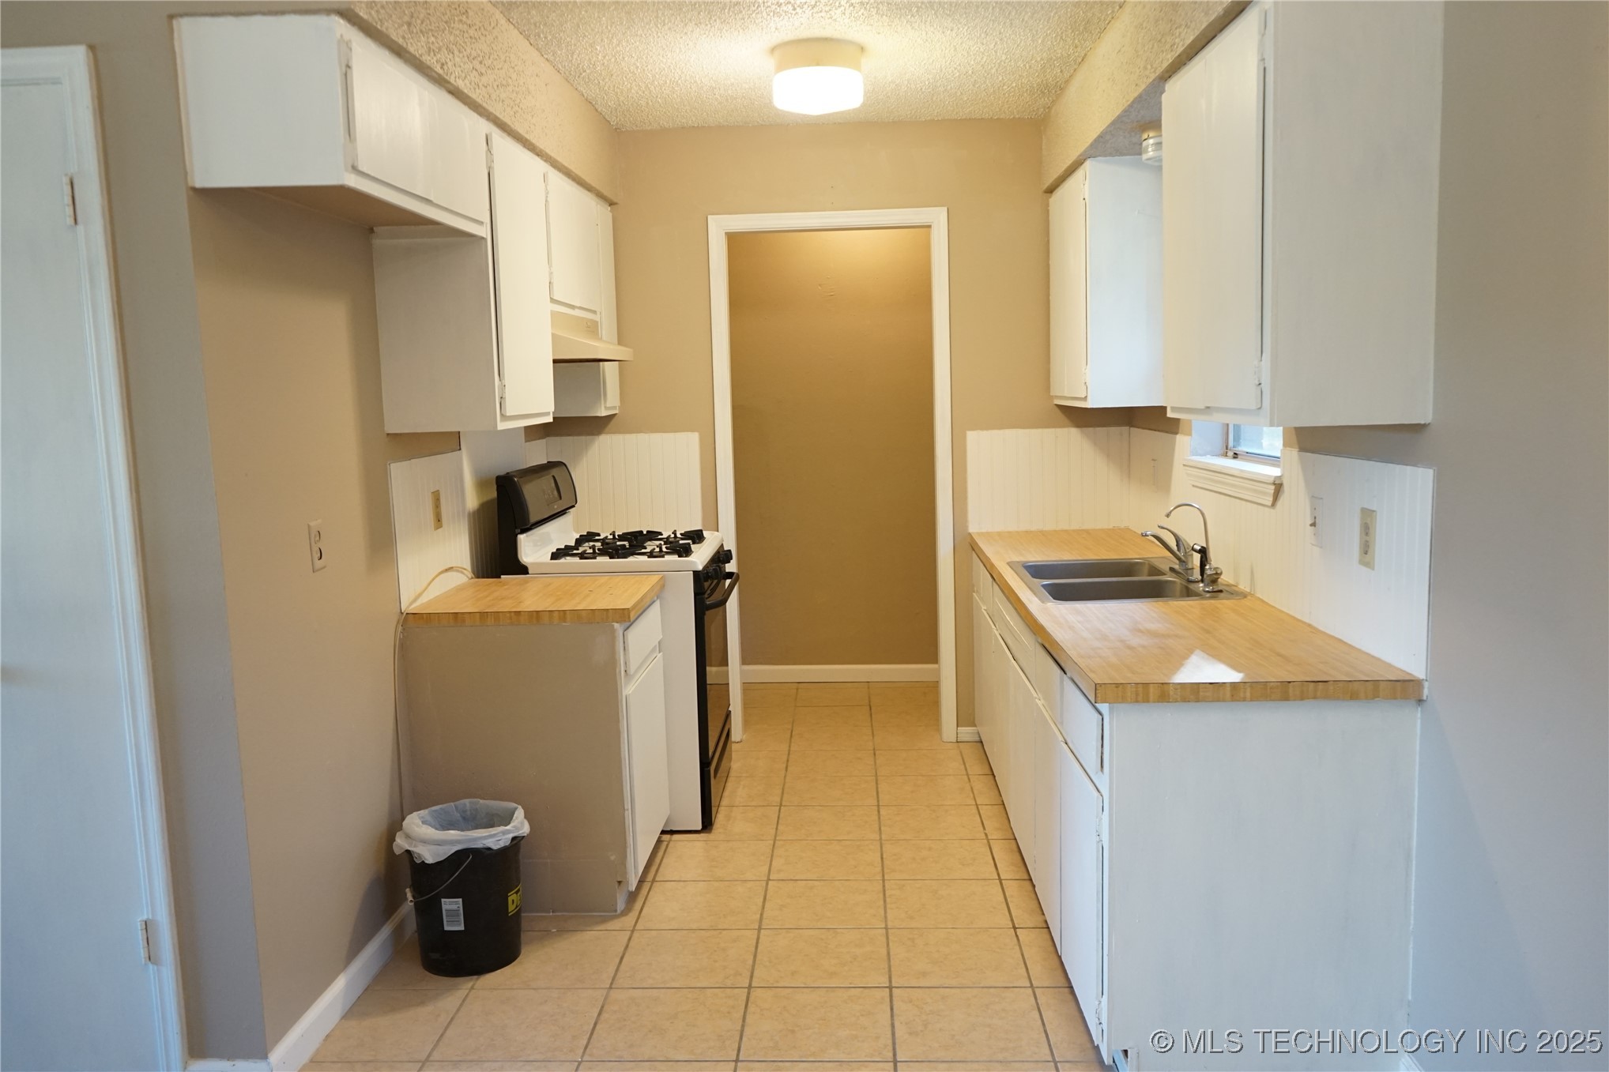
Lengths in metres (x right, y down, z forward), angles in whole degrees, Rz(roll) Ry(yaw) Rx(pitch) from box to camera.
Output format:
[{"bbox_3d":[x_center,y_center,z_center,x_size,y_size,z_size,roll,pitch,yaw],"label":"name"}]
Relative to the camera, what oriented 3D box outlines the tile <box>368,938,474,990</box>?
[{"bbox_3d":[-0.931,1.089,3.209,0.253,0.010,0.325,-1,7,2],"label":"tile"}]

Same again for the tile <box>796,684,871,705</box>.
[{"bbox_3d":[0.144,0.761,5.874,0.334,0.010,0.332,-1,7,2],"label":"tile"}]

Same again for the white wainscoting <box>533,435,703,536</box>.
[{"bbox_3d":[-0.719,-0.193,5.022,0.613,0.428,0.012,-1,7,2],"label":"white wainscoting"}]

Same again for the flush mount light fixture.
[{"bbox_3d":[0.043,-1.382,3.779,0.278,0.161,0.278,-1,7,2],"label":"flush mount light fixture"}]

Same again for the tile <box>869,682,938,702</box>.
[{"bbox_3d":[0.481,0.743,5.793,0.331,0.010,0.320,-1,7,2],"label":"tile"}]

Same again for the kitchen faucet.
[{"bbox_3d":[1.106,0.006,3.719,0.190,0.245,0.440,-1,7,2],"label":"kitchen faucet"}]

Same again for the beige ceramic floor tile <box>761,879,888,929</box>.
[{"bbox_3d":[0.057,1.034,3.500,0.333,0.010,0.325,-1,7,2],"label":"beige ceramic floor tile"}]

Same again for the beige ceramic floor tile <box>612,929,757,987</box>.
[{"bbox_3d":[-0.294,1.083,3.199,0.334,0.010,0.332,-1,7,2],"label":"beige ceramic floor tile"}]

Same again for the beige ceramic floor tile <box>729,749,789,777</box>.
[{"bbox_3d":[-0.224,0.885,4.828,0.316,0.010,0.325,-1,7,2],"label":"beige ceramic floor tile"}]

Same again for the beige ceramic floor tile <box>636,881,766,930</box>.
[{"bbox_3d":[-0.282,1.044,3.529,0.334,0.010,0.332,-1,7,2],"label":"beige ceramic floor tile"}]

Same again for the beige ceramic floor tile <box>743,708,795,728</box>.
[{"bbox_3d":[-0.209,0.810,5.521,0.334,0.010,0.332,-1,7,2],"label":"beige ceramic floor tile"}]

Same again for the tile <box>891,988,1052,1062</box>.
[{"bbox_3d":[0.378,1.126,2.882,0.337,0.010,0.335,-1,7,2],"label":"tile"}]

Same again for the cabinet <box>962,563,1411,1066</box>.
[{"bbox_3d":[0.939,0.577,3.756,0.622,0.816,2.557,-1,7,2],"label":"cabinet"}]

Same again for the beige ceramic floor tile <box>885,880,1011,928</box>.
[{"bbox_3d":[0.403,1.047,3.552,0.337,0.010,0.335,-1,7,2],"label":"beige ceramic floor tile"}]

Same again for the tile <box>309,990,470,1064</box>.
[{"bbox_3d":[-0.945,1.128,2.881,0.257,0.010,0.325,-1,7,2],"label":"tile"}]

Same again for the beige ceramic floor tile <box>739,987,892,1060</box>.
[{"bbox_3d":[0.033,1.116,2.856,0.334,0.010,0.332,-1,7,2],"label":"beige ceramic floor tile"}]

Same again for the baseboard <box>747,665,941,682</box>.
[{"bbox_3d":[0.174,0.689,6.234,1.035,0.090,0.015,-1,7,2],"label":"baseboard"}]

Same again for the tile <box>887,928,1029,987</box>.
[{"bbox_3d":[0.385,1.072,3.173,0.334,0.010,0.332,-1,7,2],"label":"tile"}]

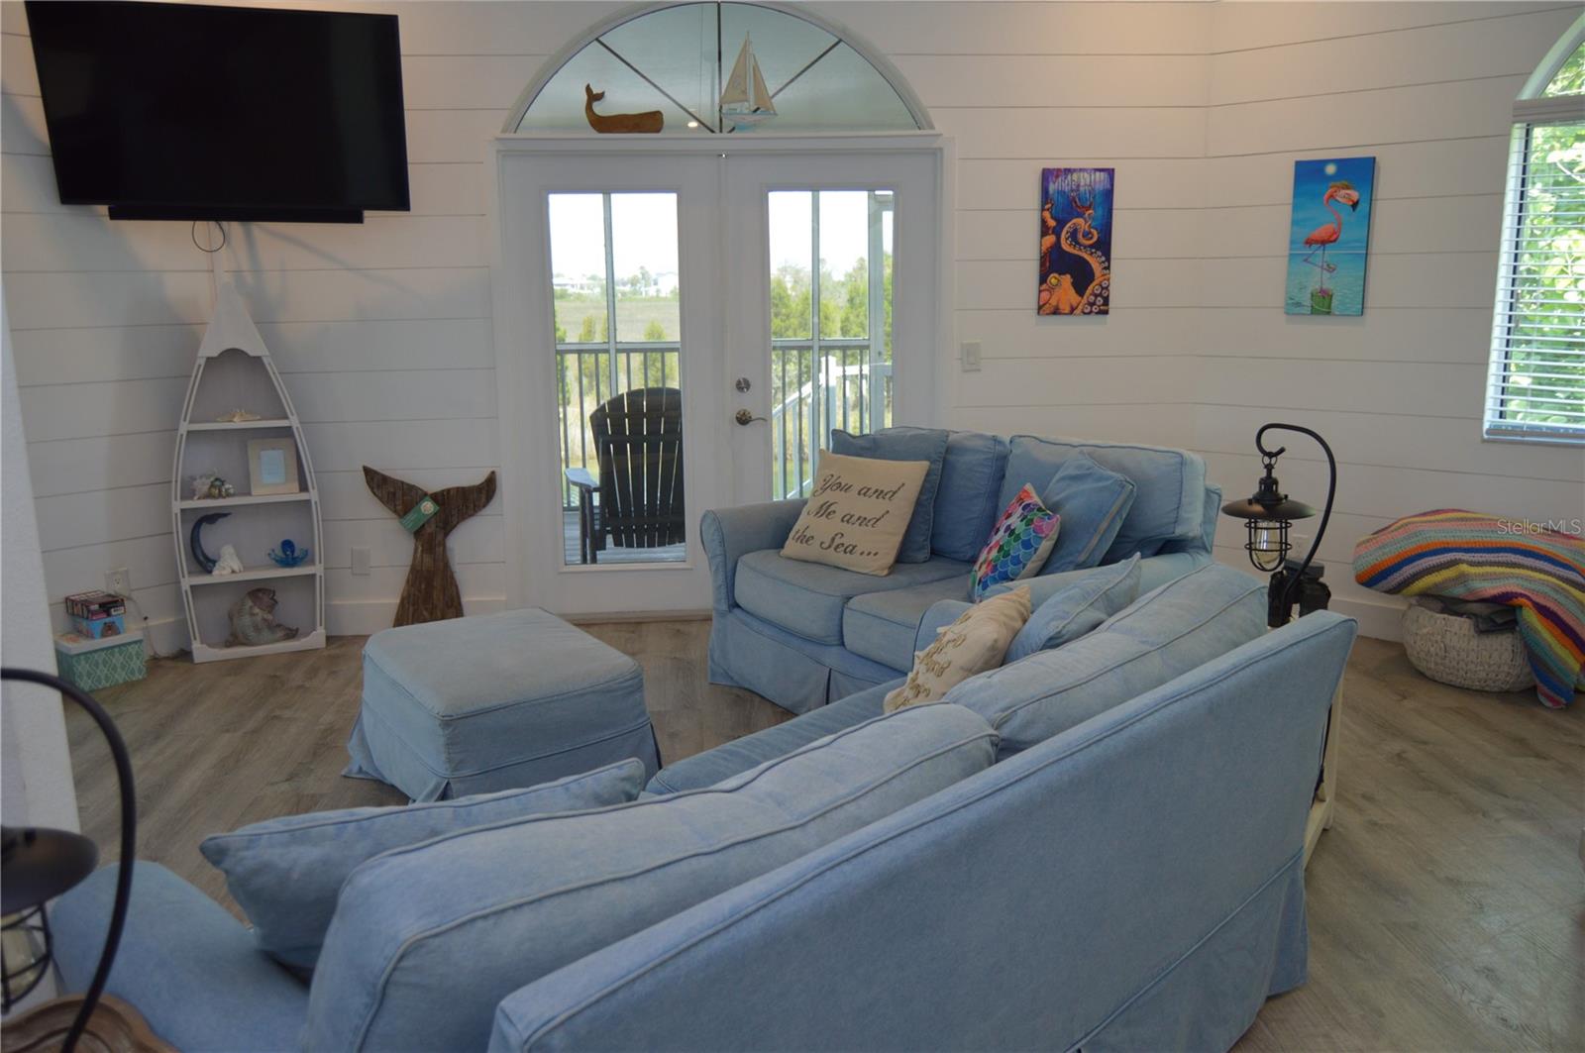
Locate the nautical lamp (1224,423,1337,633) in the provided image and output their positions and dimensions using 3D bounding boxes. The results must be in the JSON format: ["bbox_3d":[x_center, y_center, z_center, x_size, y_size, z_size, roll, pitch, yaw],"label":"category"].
[{"bbox_3d":[1.230,0.005,3.045,0.284,0.541,0.245,-2,11,-8],"label":"nautical lamp"}]

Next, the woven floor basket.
[{"bbox_3d":[2.539,0.426,4.388,0.510,0.310,0.510,-1,11,0],"label":"woven floor basket"}]

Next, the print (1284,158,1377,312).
[{"bbox_3d":[2.173,-1.163,4.795,0.300,0.611,0.035,8,14,38],"label":"print"}]

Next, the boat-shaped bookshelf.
[{"bbox_3d":[-2.244,-0.227,4.864,0.550,1.515,0.190,-5,12,-23],"label":"boat-shaped bookshelf"}]

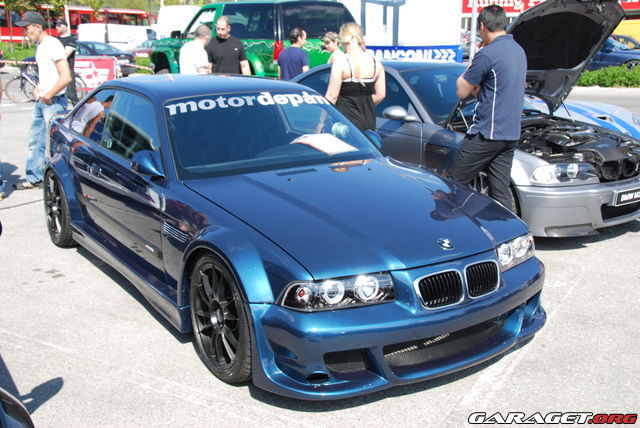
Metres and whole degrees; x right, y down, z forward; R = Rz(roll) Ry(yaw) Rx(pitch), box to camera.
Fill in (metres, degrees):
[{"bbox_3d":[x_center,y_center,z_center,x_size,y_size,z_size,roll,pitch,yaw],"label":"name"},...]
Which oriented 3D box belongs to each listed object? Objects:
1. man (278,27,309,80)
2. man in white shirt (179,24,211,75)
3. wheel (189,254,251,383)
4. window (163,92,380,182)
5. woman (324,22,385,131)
[{"bbox_3d":[-0.332,-1.436,8.912,0.500,1.730,0.360,11,17,36],"label":"man"},{"bbox_3d":[-1.415,-1.253,8.118,0.400,1.740,0.500,-10,17,-36],"label":"man in white shirt"},{"bbox_3d":[-0.385,0.492,3.454,0.230,0.635,0.635,-9,17,-33],"label":"wheel"},{"bbox_3d":[-0.272,-0.492,4.308,1.400,0.110,0.690,-9,52,-33],"label":"window"},{"bbox_3d":[0.278,-0.633,5.761,0.490,1.710,0.340,-1,14,-7],"label":"woman"}]

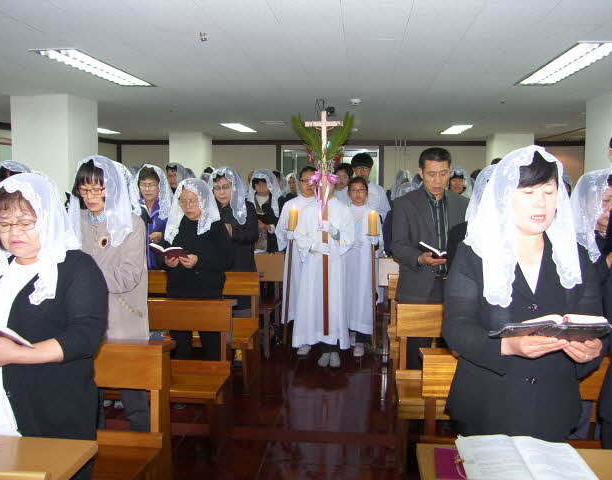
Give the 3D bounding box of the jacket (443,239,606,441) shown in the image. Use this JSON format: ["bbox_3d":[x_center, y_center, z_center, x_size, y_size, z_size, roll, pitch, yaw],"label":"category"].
[{"bbox_3d":[0.599,0.268,1.466,0.450,0.580,0.310,1,6,4],"label":"jacket"}]

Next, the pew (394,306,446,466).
[{"bbox_3d":[1.260,0.763,2.571,1.600,0.790,0.478,1,6,7],"label":"pew"}]

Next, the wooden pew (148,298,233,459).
[{"bbox_3d":[-1.197,0.767,3.121,1.500,0.800,0.560,1,6,7],"label":"wooden pew"}]

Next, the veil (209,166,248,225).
[{"bbox_3d":[-0.569,-0.322,3.750,0.300,0.420,0.310,2,7,16],"label":"veil"}]

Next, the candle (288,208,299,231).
[{"bbox_3d":[-0.101,-0.169,4.170,0.076,0.180,0.076,4,6,7],"label":"candle"}]

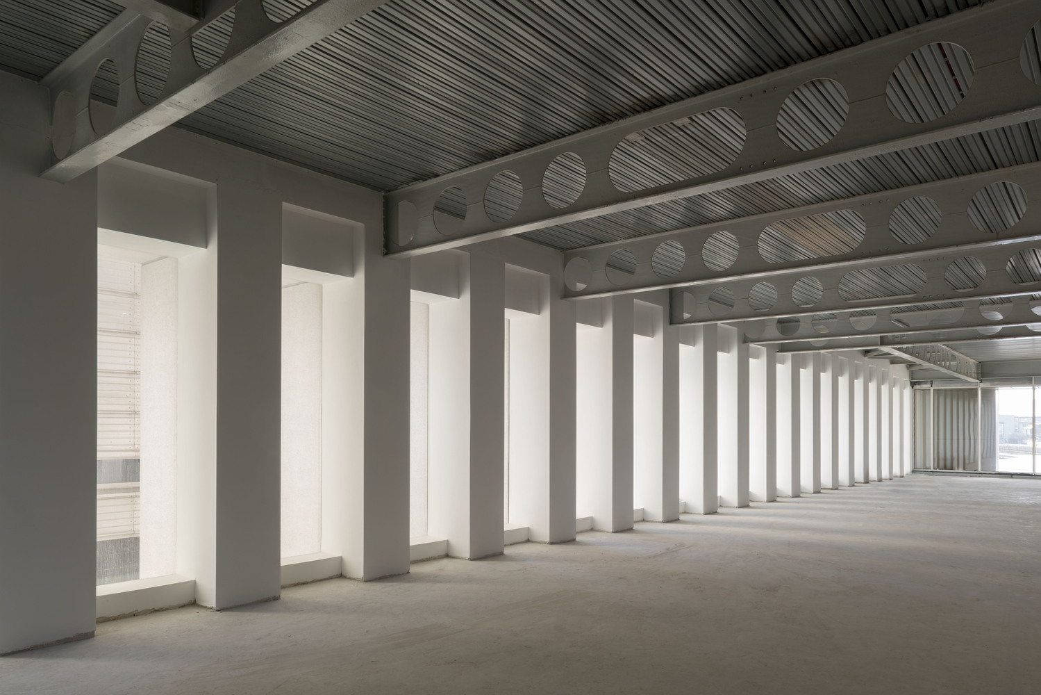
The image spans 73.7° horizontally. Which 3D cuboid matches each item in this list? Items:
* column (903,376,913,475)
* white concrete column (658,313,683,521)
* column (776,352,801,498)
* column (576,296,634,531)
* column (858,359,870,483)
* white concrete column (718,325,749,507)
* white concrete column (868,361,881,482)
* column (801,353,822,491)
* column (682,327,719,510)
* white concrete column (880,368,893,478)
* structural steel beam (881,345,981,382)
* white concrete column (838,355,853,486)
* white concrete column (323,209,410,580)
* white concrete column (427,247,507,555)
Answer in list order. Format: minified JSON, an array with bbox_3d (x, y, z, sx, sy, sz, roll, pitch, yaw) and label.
[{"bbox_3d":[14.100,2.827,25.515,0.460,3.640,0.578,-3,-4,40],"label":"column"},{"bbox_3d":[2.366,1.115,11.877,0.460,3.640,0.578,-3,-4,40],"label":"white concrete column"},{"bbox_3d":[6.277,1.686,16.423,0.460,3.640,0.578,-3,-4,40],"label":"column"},{"bbox_3d":[1.293,0.987,10.819,0.725,3.664,0.592,-2,-3,41],"label":"column"},{"bbox_3d":[10.105,2.254,21.047,0.725,3.664,0.592,-2,-3,41],"label":"column"},{"bbox_3d":[4.231,1.409,14.228,0.725,3.664,0.592,-2,-3,41],"label":"white concrete column"},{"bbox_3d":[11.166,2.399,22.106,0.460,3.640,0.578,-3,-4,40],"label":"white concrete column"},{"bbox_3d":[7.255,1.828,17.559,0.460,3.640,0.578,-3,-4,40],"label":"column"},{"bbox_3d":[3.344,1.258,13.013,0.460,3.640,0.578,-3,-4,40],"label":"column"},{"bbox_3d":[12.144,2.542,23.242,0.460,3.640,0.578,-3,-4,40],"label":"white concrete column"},{"bbox_3d":[11.674,0.268,19.200,0.250,0.670,12.447,-6,-9,40],"label":"structural steel beam"},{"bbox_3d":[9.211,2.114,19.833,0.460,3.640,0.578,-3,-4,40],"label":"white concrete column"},{"bbox_3d":[-1.644,0.565,7.410,0.725,3.664,0.592,-2,-3,41],"label":"white concrete column"},{"bbox_3d":[-0.665,0.705,8.547,0.725,3.664,0.592,-2,-3,41],"label":"white concrete column"}]

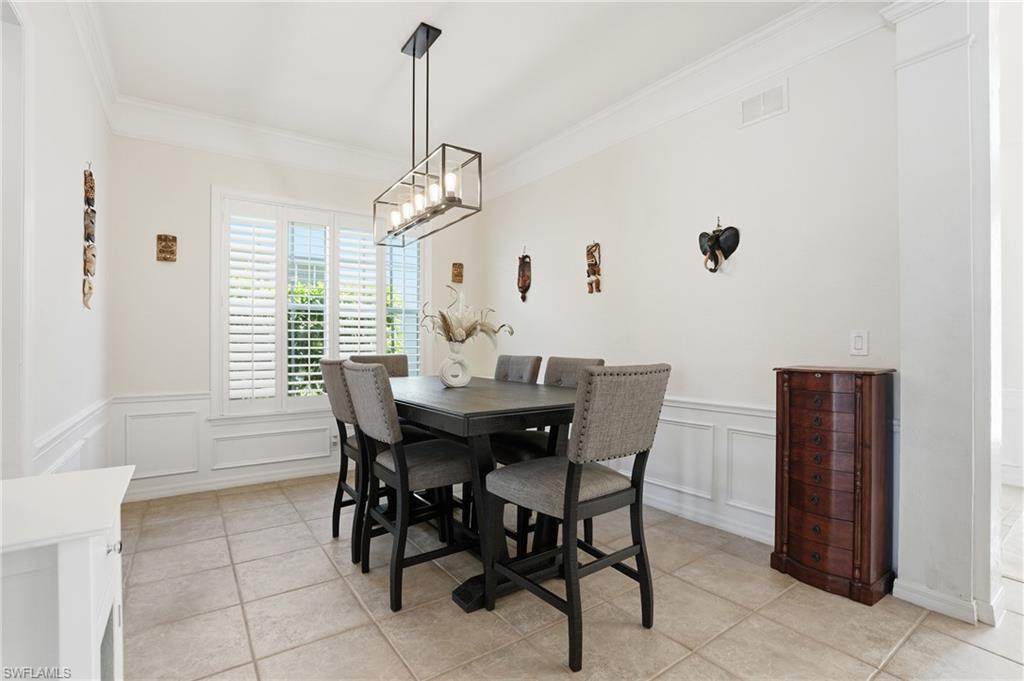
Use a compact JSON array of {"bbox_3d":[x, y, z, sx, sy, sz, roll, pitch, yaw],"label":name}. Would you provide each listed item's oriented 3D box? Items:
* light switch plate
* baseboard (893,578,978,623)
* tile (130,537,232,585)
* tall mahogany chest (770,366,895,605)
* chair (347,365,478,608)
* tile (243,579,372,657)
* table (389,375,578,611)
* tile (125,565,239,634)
[{"bbox_3d":[1.745,0.017,2.284,0.008,0.119,0.072,1,-1,-35],"label":"light switch plate"},{"bbox_3d":[1.879,1.148,2.028,0.020,0.100,0.274,1,-1,-36],"label":"baseboard"},{"bbox_3d":[-1.791,1.191,2.467,0.450,0.012,0.450,1,-1,-36],"label":"tile"},{"bbox_3d":[1.585,0.668,2.282,0.300,1.040,0.445,1,-1,-35],"label":"tall mahogany chest"},{"bbox_3d":[-0.459,0.650,2.291,0.610,1.075,0.510,1,-1,-35],"label":"chair"},{"bbox_3d":[-0.894,1.189,1.982,0.450,0.012,0.450,1,-1,-36],"label":"tile"},{"bbox_3d":[-0.309,0.737,2.673,1.040,0.914,1.910,1,-1,-35],"label":"table"},{"bbox_3d":[-1.528,1.188,2.100,0.450,0.012,0.450,1,-1,-36],"label":"tile"}]

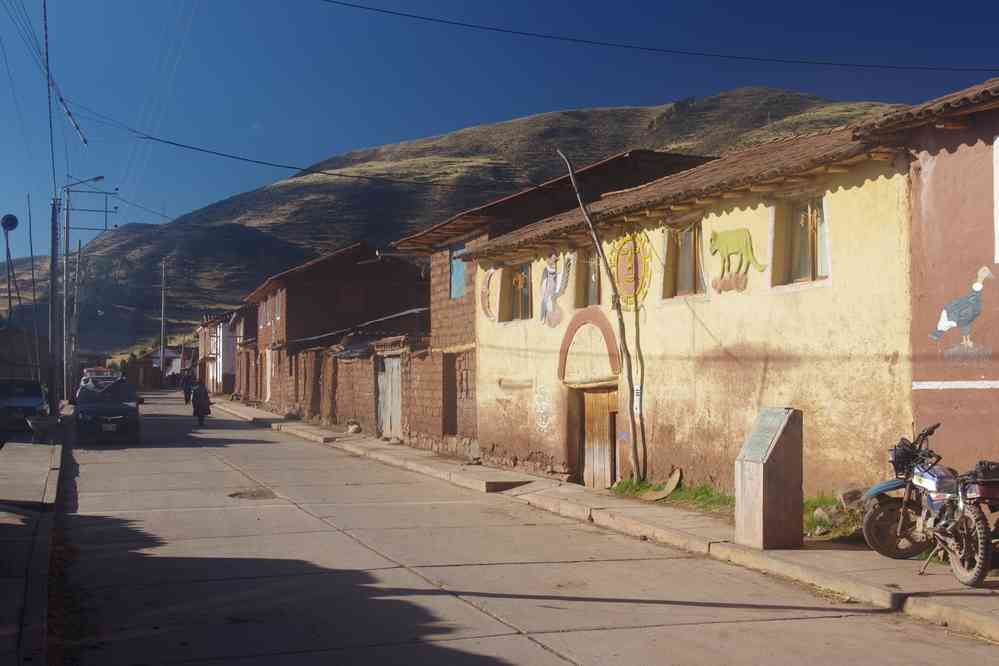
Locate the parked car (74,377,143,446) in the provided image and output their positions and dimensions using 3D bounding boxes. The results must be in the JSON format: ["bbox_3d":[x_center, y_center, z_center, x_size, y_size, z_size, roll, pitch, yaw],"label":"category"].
[{"bbox_3d":[-10.835,2.108,35.193,1.720,1.620,4.300,1,-2,-18],"label":"parked car"}]

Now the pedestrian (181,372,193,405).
[{"bbox_3d":[-15.939,2.800,64.945,0.520,1.680,0.360,1,-2,-18],"label":"pedestrian"}]

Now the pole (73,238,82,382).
[{"bbox_3d":[-22.826,-0.756,69.053,0.280,8.490,0.280,3,-2,-18],"label":"pole"}]

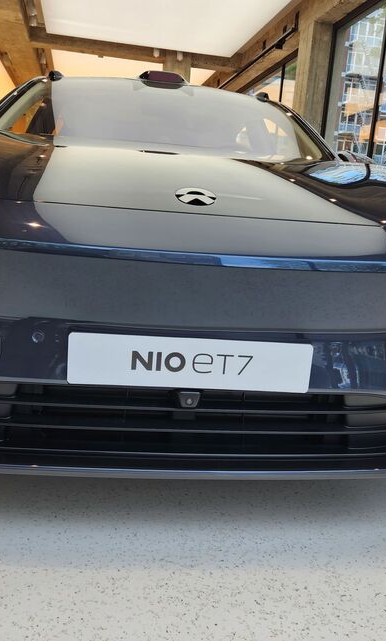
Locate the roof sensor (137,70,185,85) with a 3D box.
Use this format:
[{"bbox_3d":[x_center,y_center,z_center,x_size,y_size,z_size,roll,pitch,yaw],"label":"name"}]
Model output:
[{"bbox_3d":[-0.168,-1.351,3.156,0.265,0.070,0.200,3,10,-6],"label":"roof sensor"}]

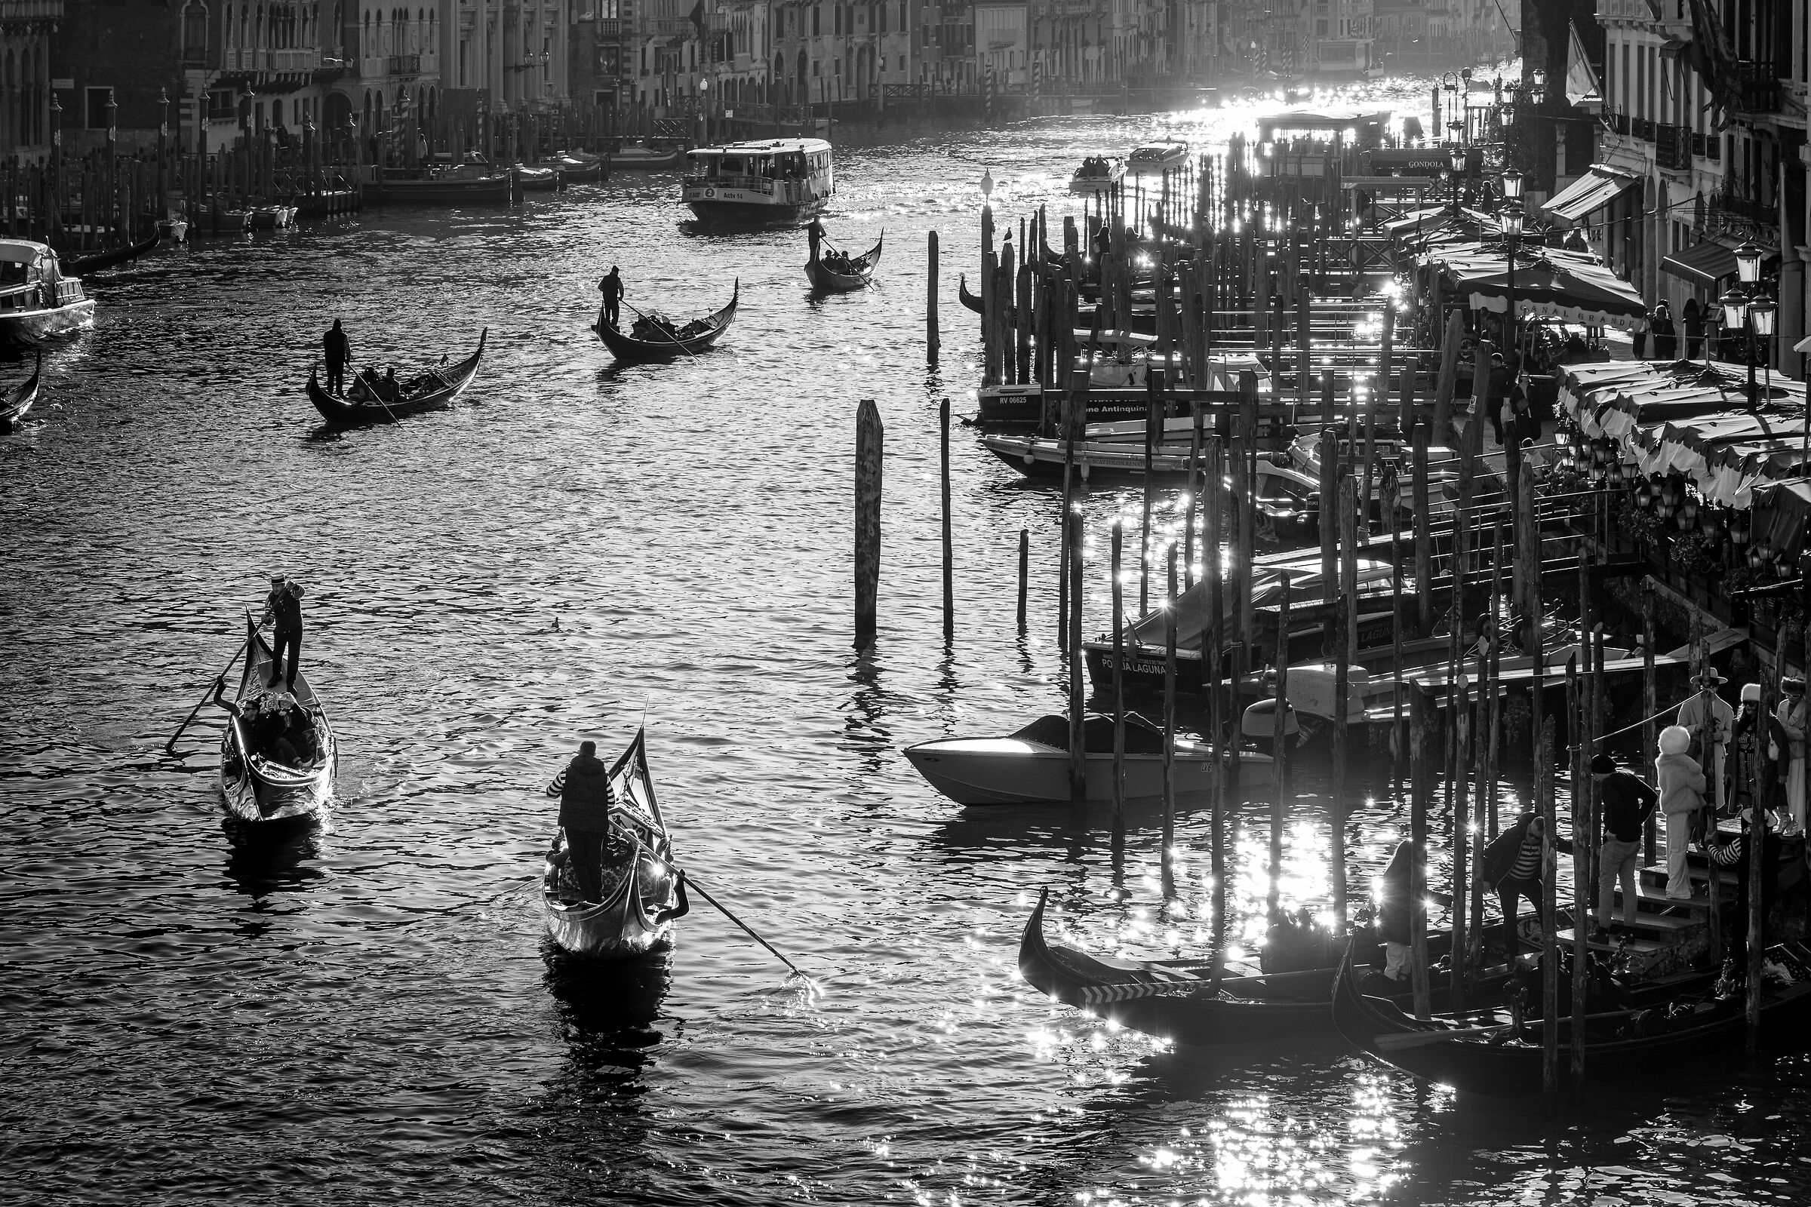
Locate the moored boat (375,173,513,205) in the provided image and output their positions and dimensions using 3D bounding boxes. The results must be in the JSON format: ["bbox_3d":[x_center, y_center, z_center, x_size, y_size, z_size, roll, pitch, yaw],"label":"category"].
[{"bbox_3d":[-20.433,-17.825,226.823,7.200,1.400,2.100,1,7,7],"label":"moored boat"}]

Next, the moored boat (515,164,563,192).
[{"bbox_3d":[-19.612,-20.485,253.725,6.000,1.350,2.000,1,7,10],"label":"moored boat"}]

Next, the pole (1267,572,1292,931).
[{"bbox_3d":[3.996,1.648,56.257,0.130,3.940,0.130,2,7,0],"label":"pole"}]

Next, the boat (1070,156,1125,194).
[{"bbox_3d":[8.610,-18.885,232.574,2.000,1.500,6.800,1,7,9],"label":"boat"}]

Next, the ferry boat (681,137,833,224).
[{"bbox_3d":[-6.381,-17.543,214.700,4.200,3.200,21.500,1,7,5],"label":"ferry boat"}]

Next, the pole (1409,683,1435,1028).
[{"bbox_3d":[4.836,2.553,49.589,0.147,3.630,0.147,-2,7,0],"label":"pole"}]

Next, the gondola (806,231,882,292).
[{"bbox_3d":[-2.170,-12.341,190.518,1.450,1.600,10.807,2,7,14],"label":"gondola"}]

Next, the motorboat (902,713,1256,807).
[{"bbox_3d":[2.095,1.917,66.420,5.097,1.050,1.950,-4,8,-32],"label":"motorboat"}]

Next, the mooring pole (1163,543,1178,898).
[{"bbox_3d":[2.941,1.295,58.559,0.126,3.930,0.126,0,7,0],"label":"mooring pole"}]

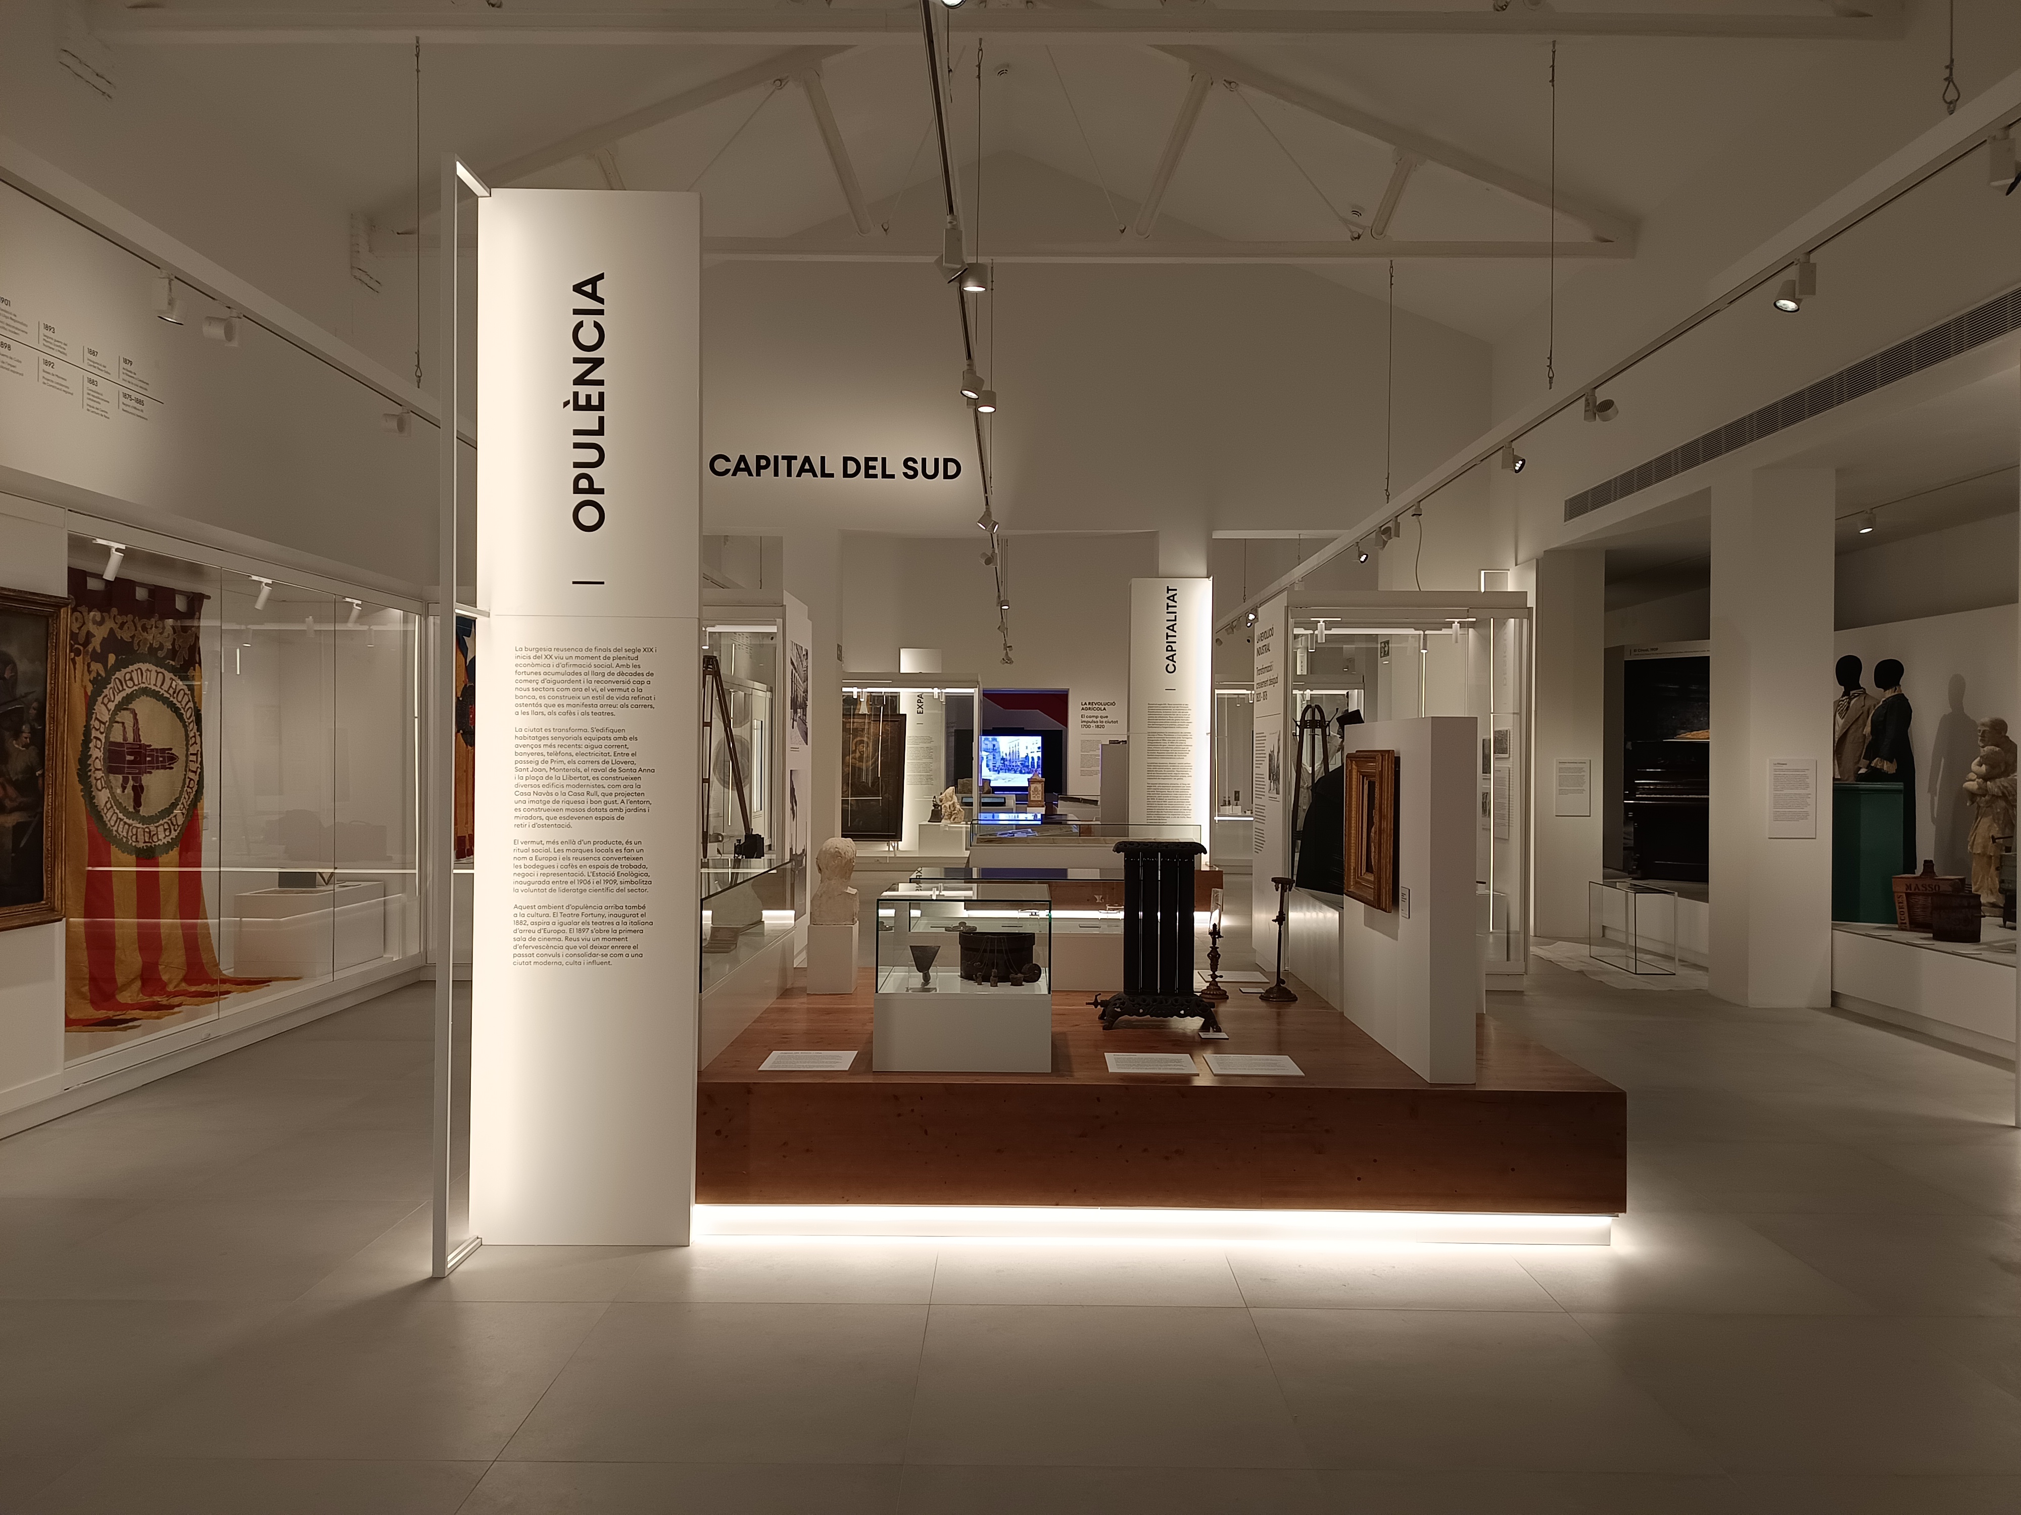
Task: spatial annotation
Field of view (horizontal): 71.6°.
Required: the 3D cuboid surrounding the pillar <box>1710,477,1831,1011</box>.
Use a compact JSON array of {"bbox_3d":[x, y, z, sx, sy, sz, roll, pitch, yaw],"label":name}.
[{"bbox_3d":[4.928,-0.121,9.089,0.490,3.400,0.510,0,0,0],"label":"pillar"}]

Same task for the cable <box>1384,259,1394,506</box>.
[{"bbox_3d":[2.870,-2.835,10.594,0.025,1.860,0.025,0,0,0],"label":"cable"}]

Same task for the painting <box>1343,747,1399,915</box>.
[{"bbox_3d":[1.329,0.260,5.168,0.070,0.565,0.530,0,0,0],"label":"painting"}]

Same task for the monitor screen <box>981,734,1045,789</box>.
[{"bbox_3d":[0.026,0.060,24.400,1.150,0.910,0.080,0,0,0],"label":"monitor screen"}]

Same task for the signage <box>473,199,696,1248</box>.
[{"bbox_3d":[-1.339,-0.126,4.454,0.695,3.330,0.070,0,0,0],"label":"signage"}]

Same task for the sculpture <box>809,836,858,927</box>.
[{"bbox_3d":[-0.789,0.551,6.255,0.210,0.385,0.200,0,0,-17],"label":"sculpture"}]

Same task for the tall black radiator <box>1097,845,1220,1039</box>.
[{"bbox_3d":[0.570,0.687,5.473,0.480,0.725,0.250,0,0,0],"label":"tall black radiator"}]

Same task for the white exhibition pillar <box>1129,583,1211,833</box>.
[{"bbox_3d":[1.543,-0.121,13.542,0.740,3.200,0.500,0,0,0],"label":"white exhibition pillar"}]

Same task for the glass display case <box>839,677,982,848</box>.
[{"bbox_3d":[-1.404,0.102,19.357,2.000,2.460,0.700,0,0,0],"label":"glass display case"}]

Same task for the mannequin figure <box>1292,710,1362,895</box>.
[{"bbox_3d":[1.620,0.210,6.579,0.430,0.865,0.550,0,0,-32],"label":"mannequin figure"}]

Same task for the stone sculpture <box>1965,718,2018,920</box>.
[{"bbox_3d":[6.852,0.403,9.754,0.400,1.360,0.420,0,0,-11],"label":"stone sculpture"}]

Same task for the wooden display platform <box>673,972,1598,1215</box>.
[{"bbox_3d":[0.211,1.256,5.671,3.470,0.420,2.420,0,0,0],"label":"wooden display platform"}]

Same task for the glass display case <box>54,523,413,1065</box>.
[{"bbox_3d":[-4.532,0.168,7.843,0.970,2.350,3.600,0,0,0],"label":"glass display case"}]

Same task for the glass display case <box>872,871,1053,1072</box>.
[{"bbox_3d":[-0.154,0.754,4.893,0.580,0.575,0.545,0,0,0],"label":"glass display case"}]

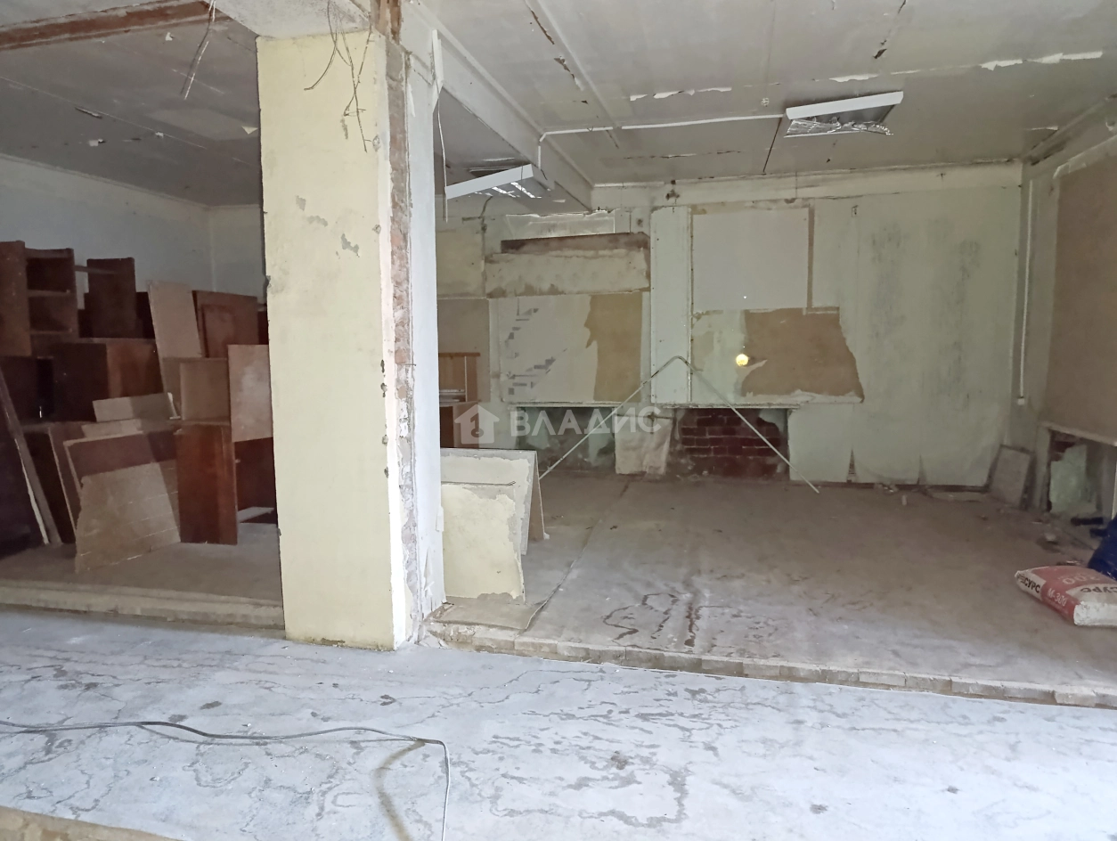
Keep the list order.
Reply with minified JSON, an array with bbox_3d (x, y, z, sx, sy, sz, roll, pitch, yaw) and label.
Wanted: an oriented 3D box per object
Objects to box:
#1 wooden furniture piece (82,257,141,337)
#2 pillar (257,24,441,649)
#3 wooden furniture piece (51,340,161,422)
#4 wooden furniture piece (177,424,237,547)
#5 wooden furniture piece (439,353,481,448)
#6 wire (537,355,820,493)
[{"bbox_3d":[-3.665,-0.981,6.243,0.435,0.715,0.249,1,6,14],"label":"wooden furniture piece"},{"bbox_3d":[-1.011,-0.344,3.749,0.645,2.857,0.496,1,6,14],"label":"pillar"},{"bbox_3d":[-3.417,-0.305,5.654,0.487,0.554,0.590,1,6,14],"label":"wooden furniture piece"},{"bbox_3d":[-2.429,0.429,5.319,0.425,0.859,0.280,1,6,14],"label":"wooden furniture piece"},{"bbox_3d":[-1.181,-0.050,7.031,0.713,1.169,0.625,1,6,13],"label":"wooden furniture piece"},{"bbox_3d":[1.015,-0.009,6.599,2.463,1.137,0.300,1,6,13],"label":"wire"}]

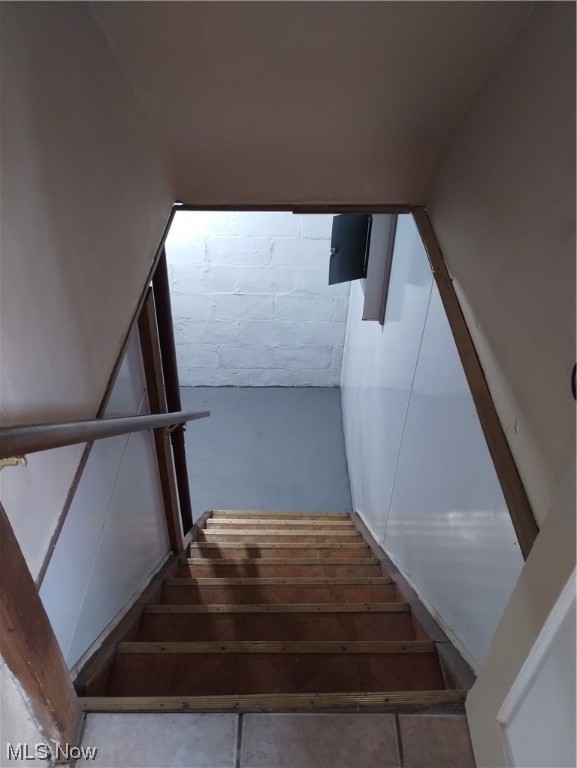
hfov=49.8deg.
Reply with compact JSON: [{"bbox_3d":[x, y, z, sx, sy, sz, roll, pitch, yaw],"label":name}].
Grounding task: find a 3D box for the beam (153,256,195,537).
[{"bbox_3d":[-0.502,0.197,2.796,0.065,2.030,0.065,1,37,-1],"label":"beam"}]

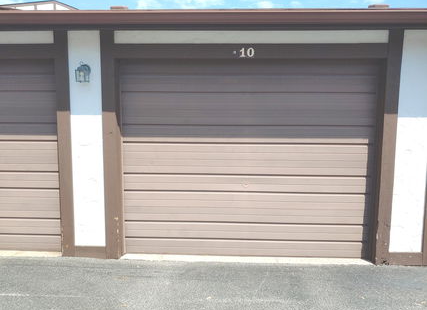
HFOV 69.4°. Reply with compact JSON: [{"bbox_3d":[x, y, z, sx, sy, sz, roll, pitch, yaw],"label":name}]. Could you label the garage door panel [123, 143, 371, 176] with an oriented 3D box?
[{"bbox_3d":[0.358,0.047,3.366,2.680,0.345,0.050,1,5,2],"label":"garage door panel"}]

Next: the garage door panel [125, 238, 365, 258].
[{"bbox_3d":[0.350,1.036,3.461,2.680,0.190,0.050,1,5,2],"label":"garage door panel"}]

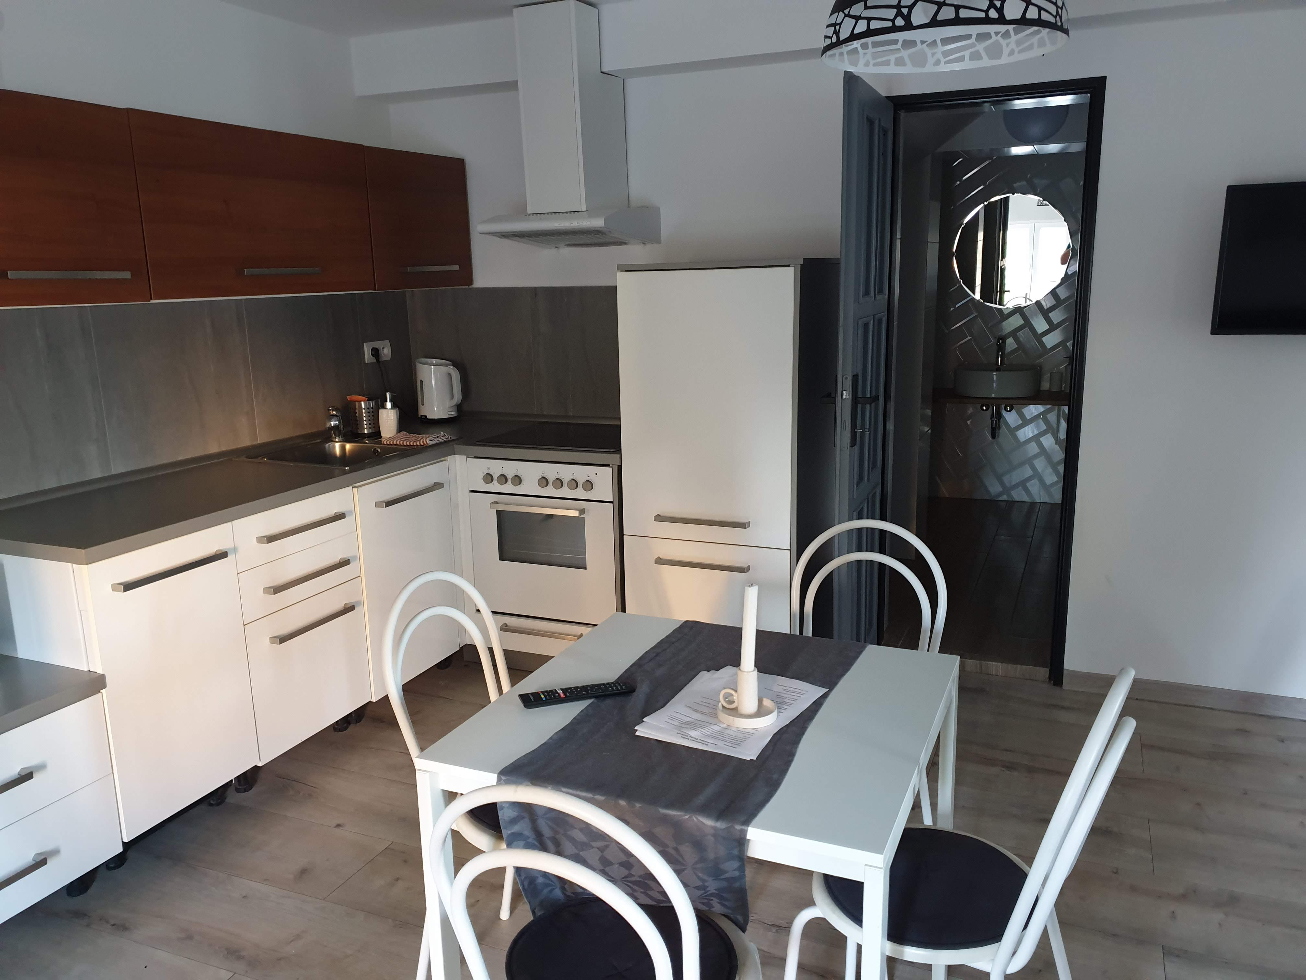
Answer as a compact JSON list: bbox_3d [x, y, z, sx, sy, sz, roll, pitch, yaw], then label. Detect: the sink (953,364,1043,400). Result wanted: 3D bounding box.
[{"bbox_3d":[2.015,-0.644,5.758,0.485,0.150,0.420,4,14,25],"label":"sink"}]

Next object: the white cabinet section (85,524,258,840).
[{"bbox_3d":[-1.479,0.461,2.666,0.570,0.725,0.440,4,13,23],"label":"white cabinet section"}]

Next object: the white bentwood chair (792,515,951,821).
[{"bbox_3d":[0.469,0.543,2.389,0.420,0.880,0.520,4,14,25],"label":"white bentwood chair"}]

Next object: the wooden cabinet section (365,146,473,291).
[{"bbox_3d":[-1.031,-1.029,3.800,0.340,0.490,0.617,4,13,23],"label":"wooden cabinet section"}]

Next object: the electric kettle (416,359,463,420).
[{"bbox_3d":[-0.924,-0.425,4.223,0.215,0.262,0.160,5,14,27],"label":"electric kettle"}]

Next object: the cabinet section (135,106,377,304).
[{"bbox_3d":[-1.340,-0.866,3.108,0.340,0.491,0.934,4,13,23],"label":"cabinet section"}]

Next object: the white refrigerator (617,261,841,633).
[{"bbox_3d":[0.307,-0.031,3.498,0.625,1.520,0.660,4,14,25],"label":"white refrigerator"}]

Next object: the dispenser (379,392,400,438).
[{"bbox_3d":[-1.048,-0.298,3.857,0.075,0.176,0.068,-1,12,0],"label":"dispenser"}]

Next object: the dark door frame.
[{"bbox_3d":[1.161,-0.329,3.511,0.700,2.080,0.110,4,14,25],"label":"dark door frame"}]

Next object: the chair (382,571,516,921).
[{"bbox_3d":[-0.260,0.628,2.077,0.520,0.880,0.420,4,14,25],"label":"chair"}]

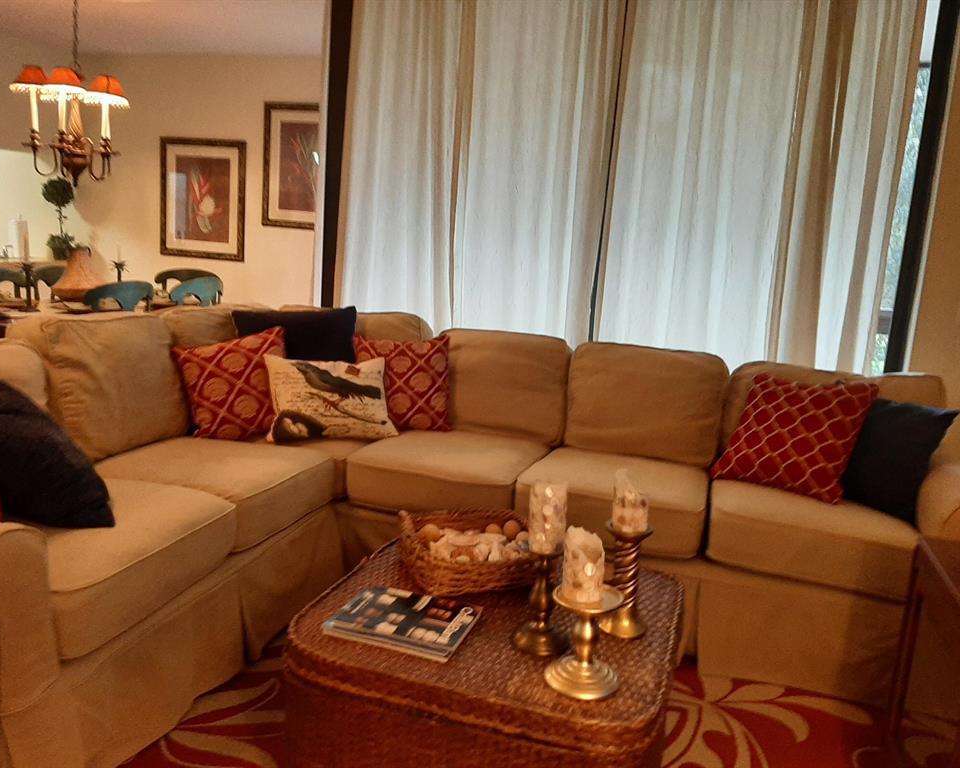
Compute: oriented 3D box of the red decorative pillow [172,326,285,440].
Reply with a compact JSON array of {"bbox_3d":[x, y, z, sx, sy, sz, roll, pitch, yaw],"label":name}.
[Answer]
[{"bbox_3d":[-0.930,0.006,2.880,0.380,0.370,0.130,-11,-7,-19],"label":"red decorative pillow"}]

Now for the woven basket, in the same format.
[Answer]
[{"bbox_3d":[-0.015,0.410,1.929,0.350,0.110,0.295,1,10,-17],"label":"woven basket"}]

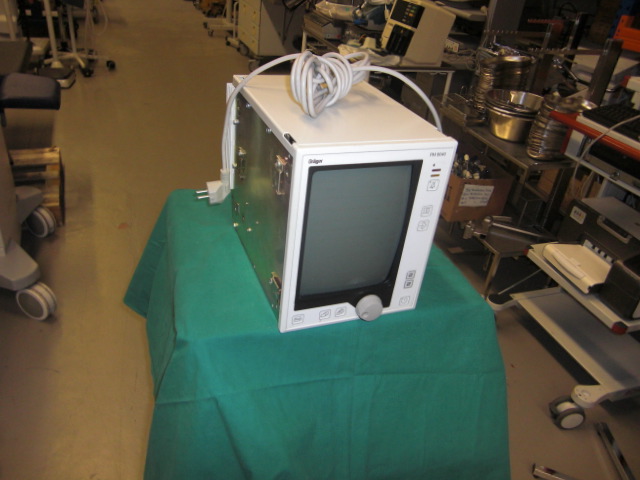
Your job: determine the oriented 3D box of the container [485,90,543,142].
[{"bbox_3d":[0.812,-0.511,2.155,0.250,0.150,0.250,5,31,-3],"label":"container"}]

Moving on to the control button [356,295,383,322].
[{"bbox_3d":[0.075,0.104,0.784,0.040,0.040,0.015,-7,33,-21],"label":"control button"}]

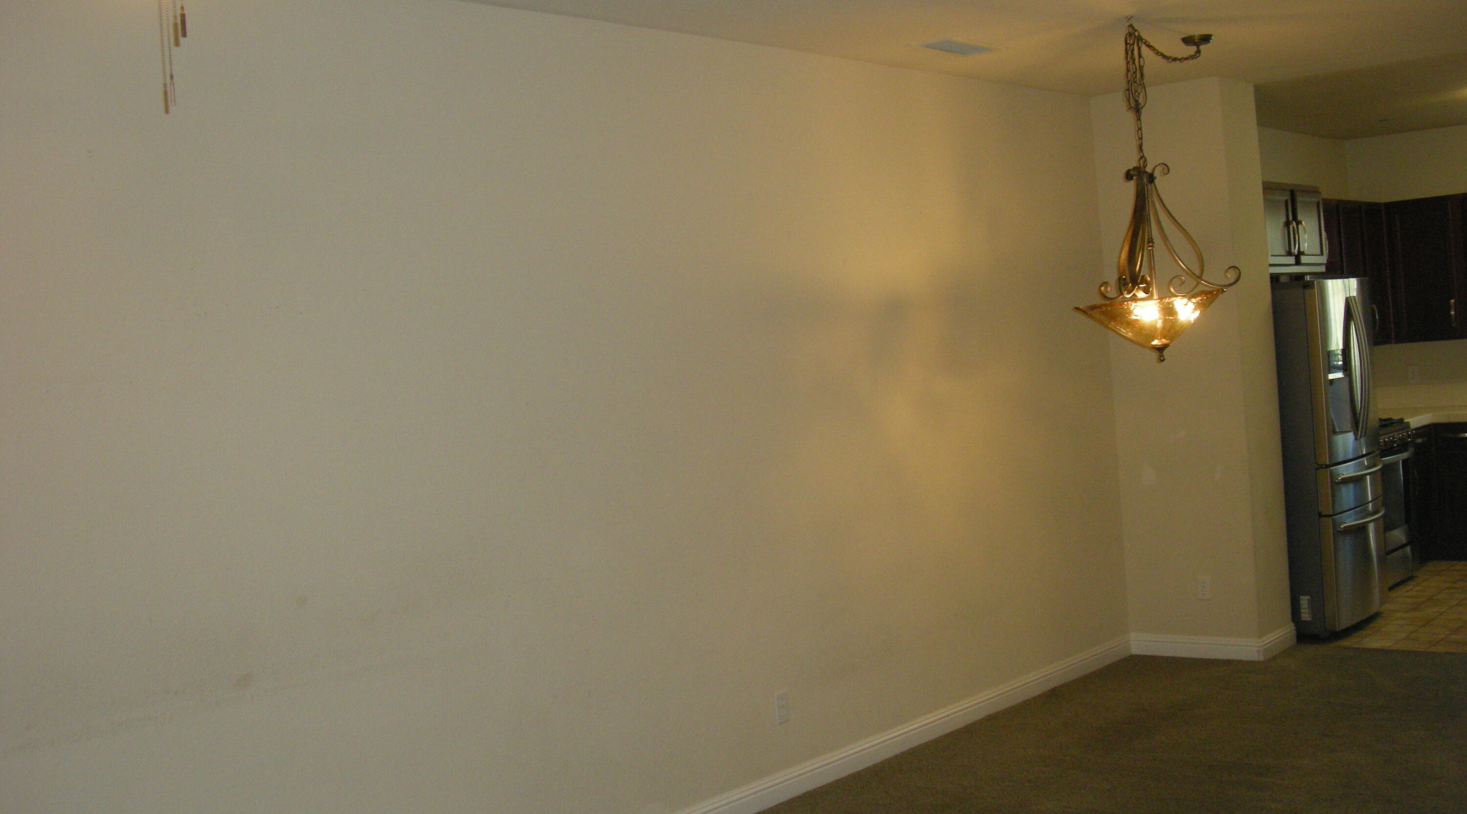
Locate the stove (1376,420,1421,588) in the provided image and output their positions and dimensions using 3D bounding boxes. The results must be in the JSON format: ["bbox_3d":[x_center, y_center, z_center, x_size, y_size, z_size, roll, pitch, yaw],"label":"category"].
[{"bbox_3d":[3.550,0.578,9.146,0.670,0.940,0.770,-3,2,42],"label":"stove"}]

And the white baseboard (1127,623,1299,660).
[{"bbox_3d":[2.375,1.135,7.712,0.645,0.110,0.450,-3,2,42],"label":"white baseboard"}]

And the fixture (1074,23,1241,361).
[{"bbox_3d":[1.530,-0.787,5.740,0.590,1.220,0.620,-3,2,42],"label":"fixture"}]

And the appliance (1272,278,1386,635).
[{"bbox_3d":[2.874,0.246,8.176,0.900,1.770,0.900,-3,2,42],"label":"appliance"}]

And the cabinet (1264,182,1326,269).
[{"bbox_3d":[2.654,-0.908,8.260,0.610,0.460,0.910,-3,2,42],"label":"cabinet"}]

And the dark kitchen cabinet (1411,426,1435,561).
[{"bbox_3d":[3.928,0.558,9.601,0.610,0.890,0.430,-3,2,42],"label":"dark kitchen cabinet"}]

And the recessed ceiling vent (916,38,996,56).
[{"bbox_3d":[0.868,-1.382,6.062,0.170,0.025,0.400,-3,2,42],"label":"recessed ceiling vent"}]

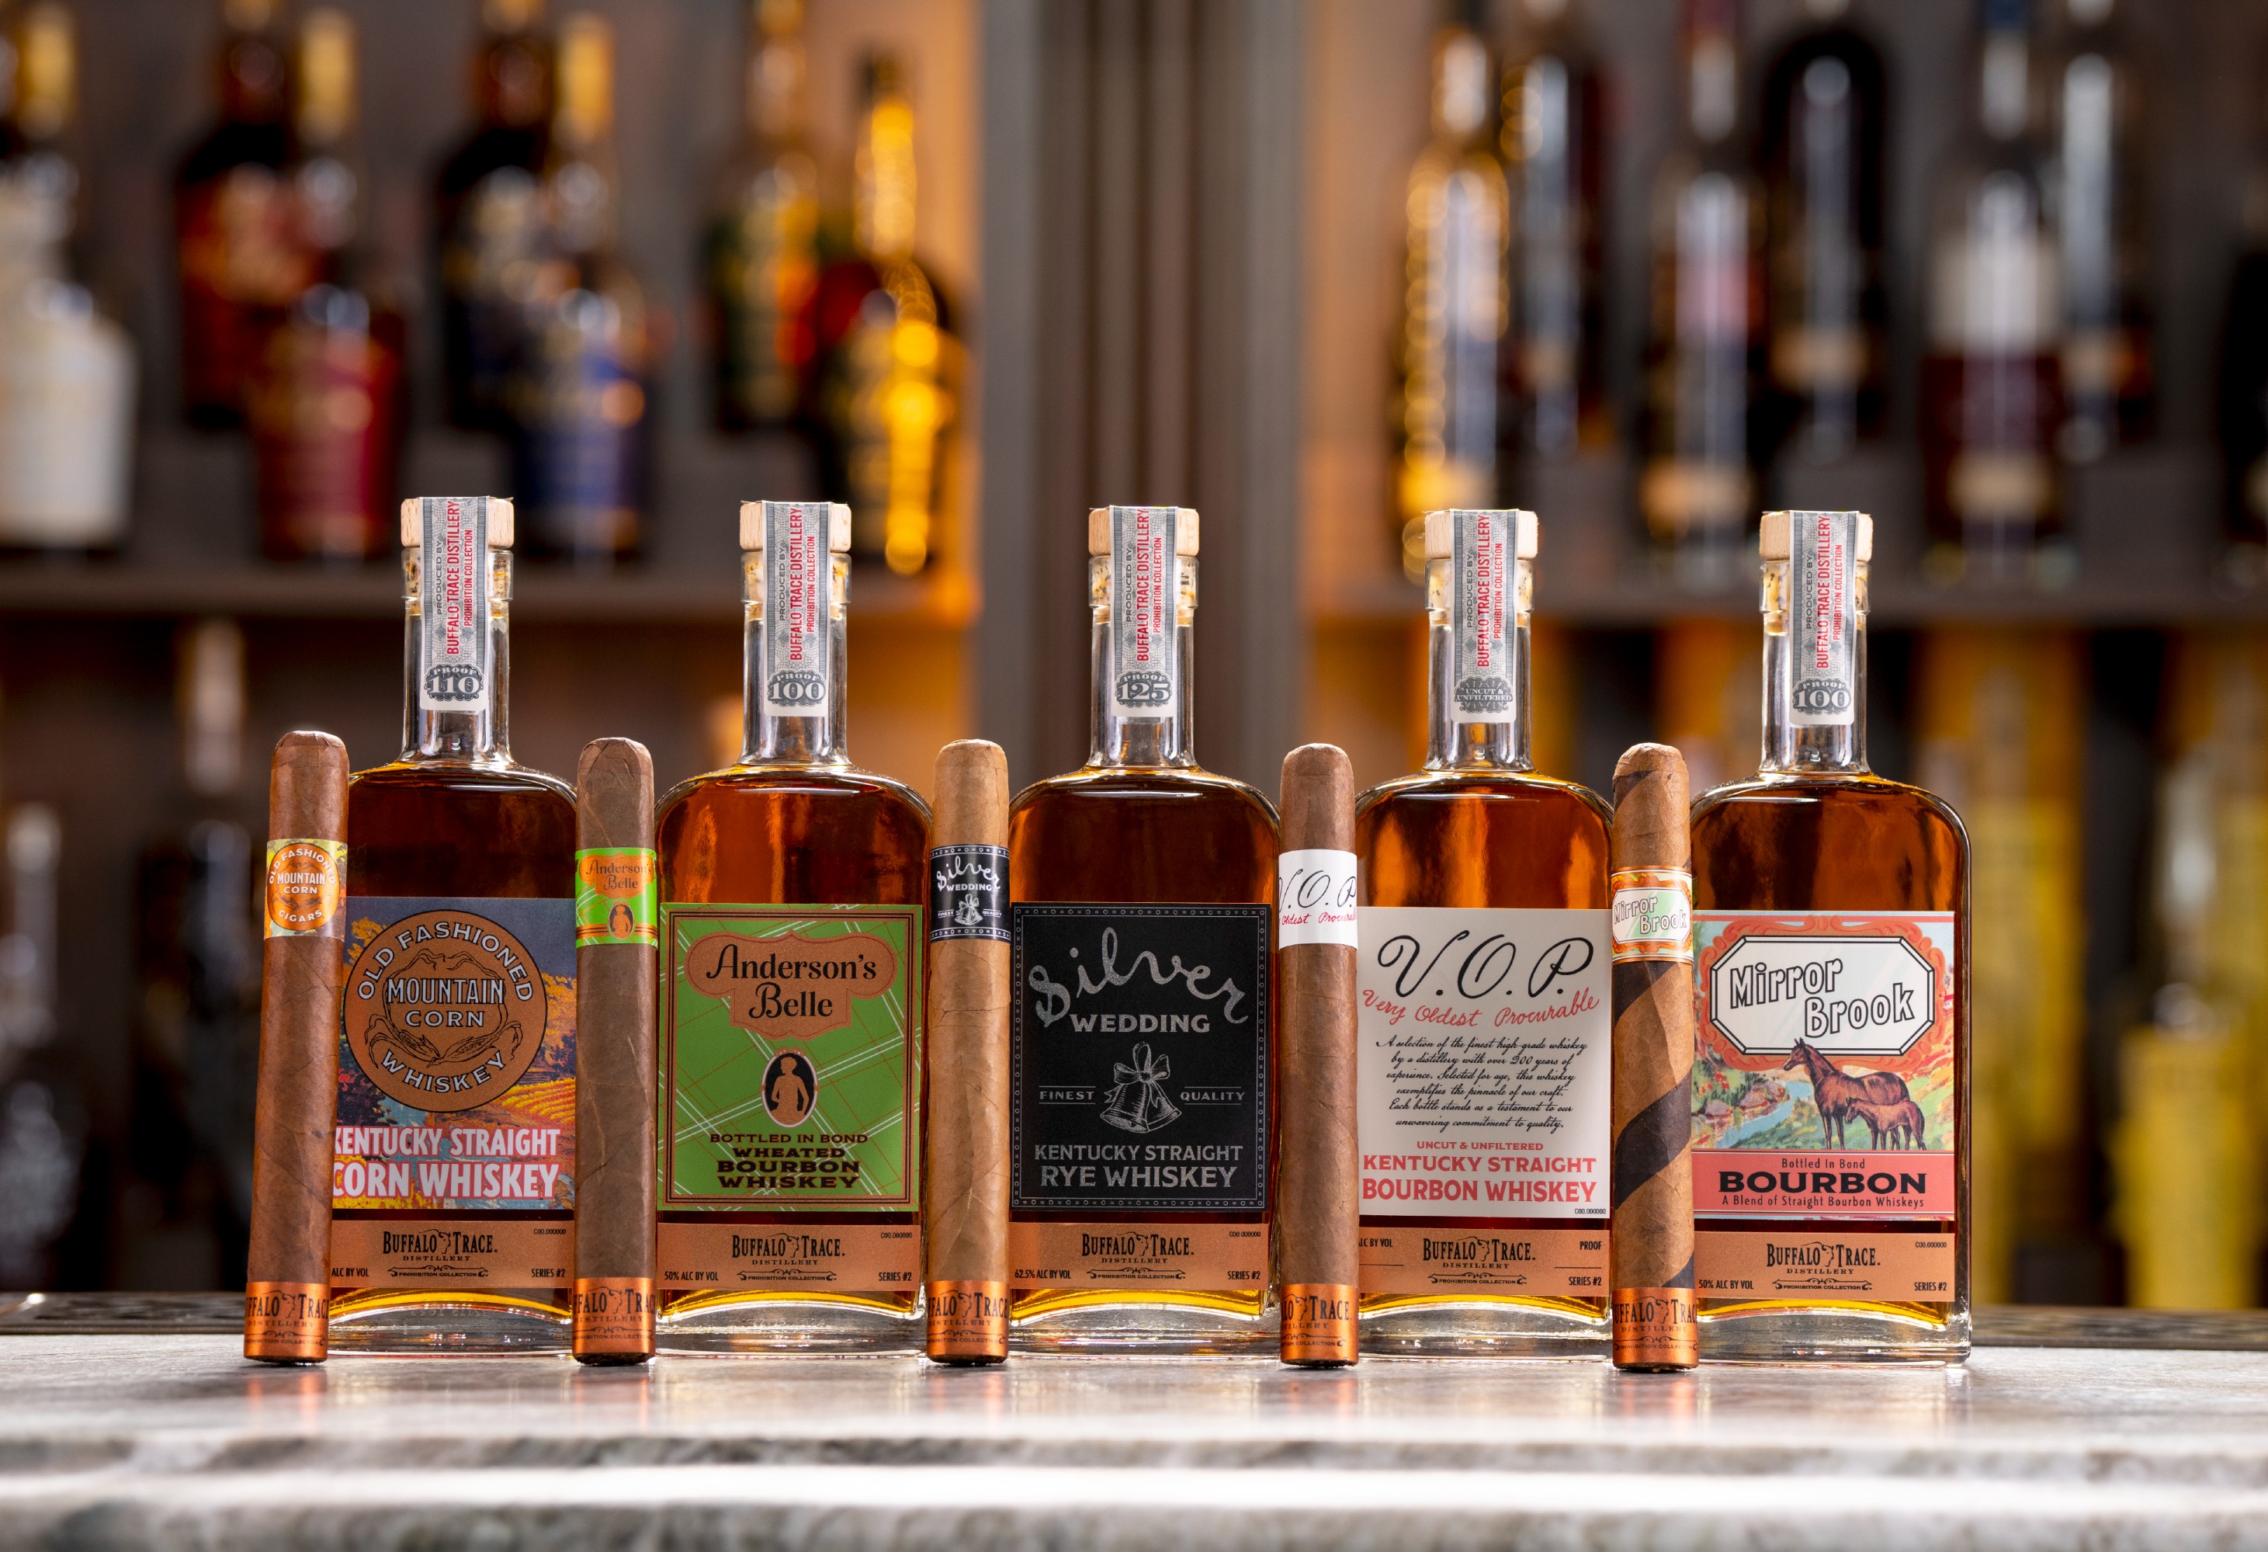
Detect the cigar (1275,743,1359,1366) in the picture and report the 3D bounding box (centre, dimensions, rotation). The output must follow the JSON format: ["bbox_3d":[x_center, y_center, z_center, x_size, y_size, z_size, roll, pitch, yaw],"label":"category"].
[{"bbox_3d":[0.046,0.069,1.550,0.020,0.154,0.020,0,-1,-2],"label":"cigar"}]

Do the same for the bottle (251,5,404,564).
[{"bbox_3d":[-0.445,-0.271,3.470,0.083,0.306,0.083,0,0,-2],"label":"bottle"}]

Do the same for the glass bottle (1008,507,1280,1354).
[{"bbox_3d":[0.002,0.039,1.581,0.074,0.212,0.052,0,0,-2],"label":"glass bottle"}]

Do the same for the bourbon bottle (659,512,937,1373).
[{"bbox_3d":[-0.086,0.037,1.578,0.074,0.212,0.052,0,0,-2],"label":"bourbon bottle"}]

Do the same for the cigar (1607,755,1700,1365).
[{"bbox_3d":[0.129,0.069,1.553,0.020,0.154,0.020,0,-1,-2],"label":"cigar"}]

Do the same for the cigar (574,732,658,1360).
[{"bbox_3d":[-0.128,0.067,1.542,0.020,0.153,0.020,0,-1,-2],"label":"cigar"}]

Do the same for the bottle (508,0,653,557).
[{"bbox_3d":[-0.304,-0.269,3.470,0.082,0.304,0.082,0,0,-2],"label":"bottle"}]

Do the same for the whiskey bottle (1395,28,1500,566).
[{"bbox_3d":[0.177,-0.267,3.470,0.070,0.317,0.070,0,0,-2],"label":"whiskey bottle"}]

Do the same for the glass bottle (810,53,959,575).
[{"bbox_3d":[-0.135,-0.256,3.470,0.083,0.286,0.083,0,0,-2],"label":"glass bottle"}]

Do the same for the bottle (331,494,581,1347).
[{"bbox_3d":[-0.171,0.037,1.574,0.074,0.212,0.052,0,0,-2],"label":"bottle"}]

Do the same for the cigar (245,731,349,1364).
[{"bbox_3d":[-0.205,0.066,1.539,0.020,0.155,0.020,2,-1,-2],"label":"cigar"}]

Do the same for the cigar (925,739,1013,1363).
[{"bbox_3d":[-0.040,0.068,1.546,0.020,0.153,0.020,0,-1,-2],"label":"cigar"}]

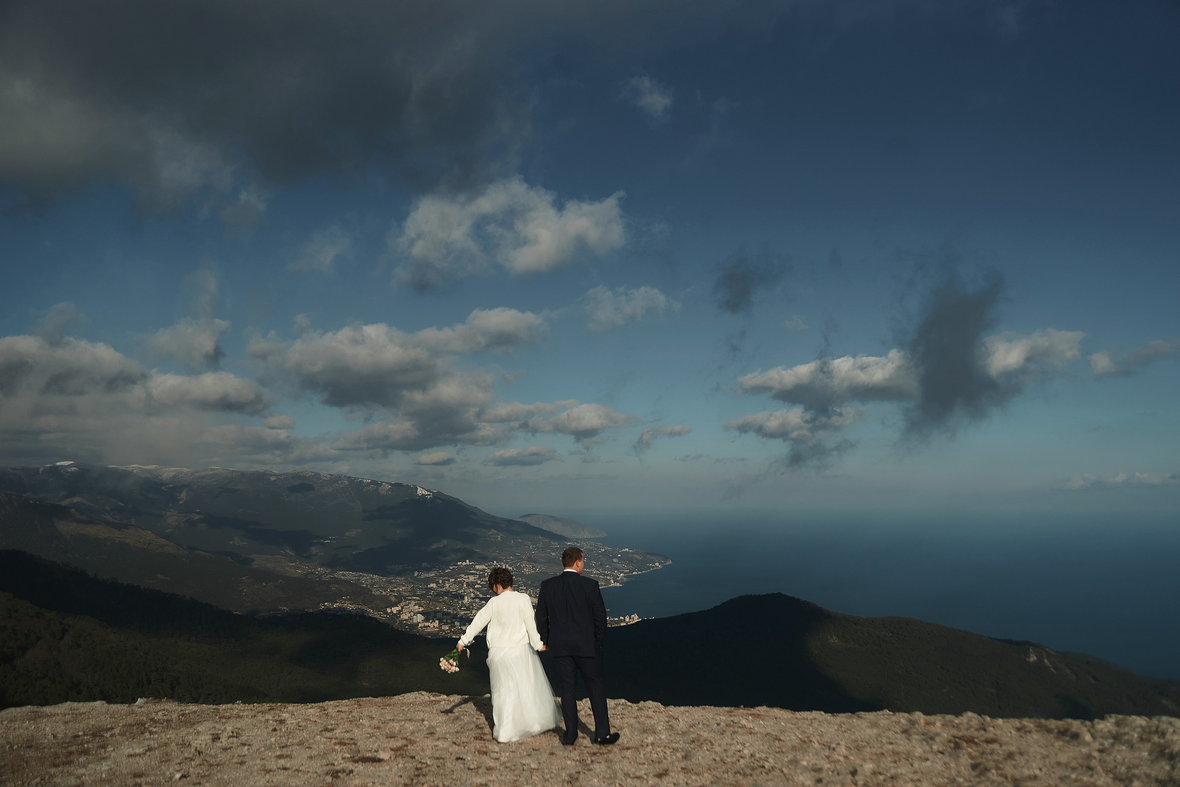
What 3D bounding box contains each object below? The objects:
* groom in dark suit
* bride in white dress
[{"bbox_3d":[-0.113,2.334,8.625,0.730,1.790,0.450,-1,-6,8],"label":"groom in dark suit"},{"bbox_3d":[-0.752,2.430,8.665,0.900,1.600,0.620,1,-6,-10],"label":"bride in white dress"}]

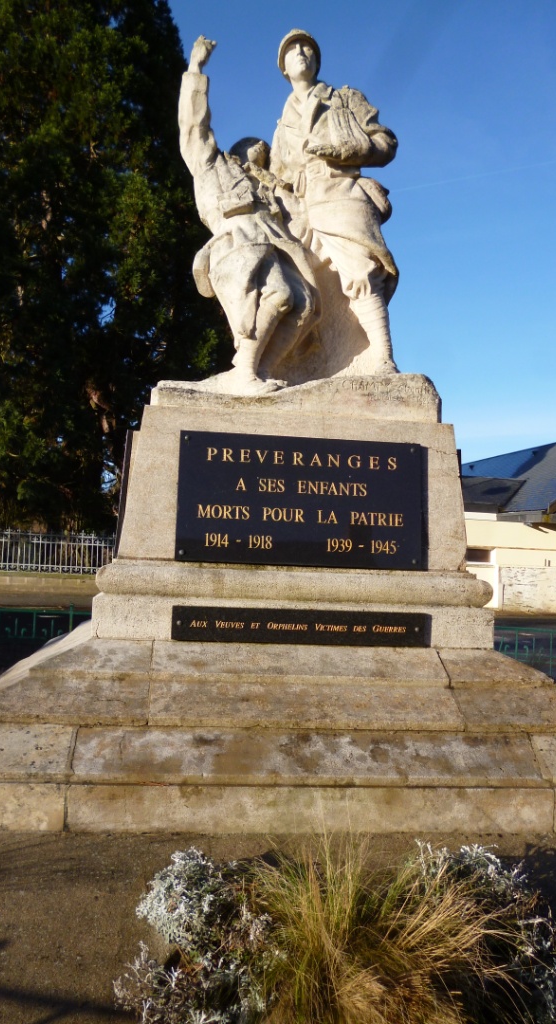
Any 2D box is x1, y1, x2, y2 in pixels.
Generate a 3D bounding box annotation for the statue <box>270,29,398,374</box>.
[{"bbox_3d":[0.340,-1.758,4.712,0.580,1.900,0.590,1,-4,20],"label":"statue"}]

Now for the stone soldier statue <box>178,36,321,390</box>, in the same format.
[{"bbox_3d":[-0.162,-1.585,4.455,0.520,1.860,0.600,5,-4,-34],"label":"stone soldier statue"}]

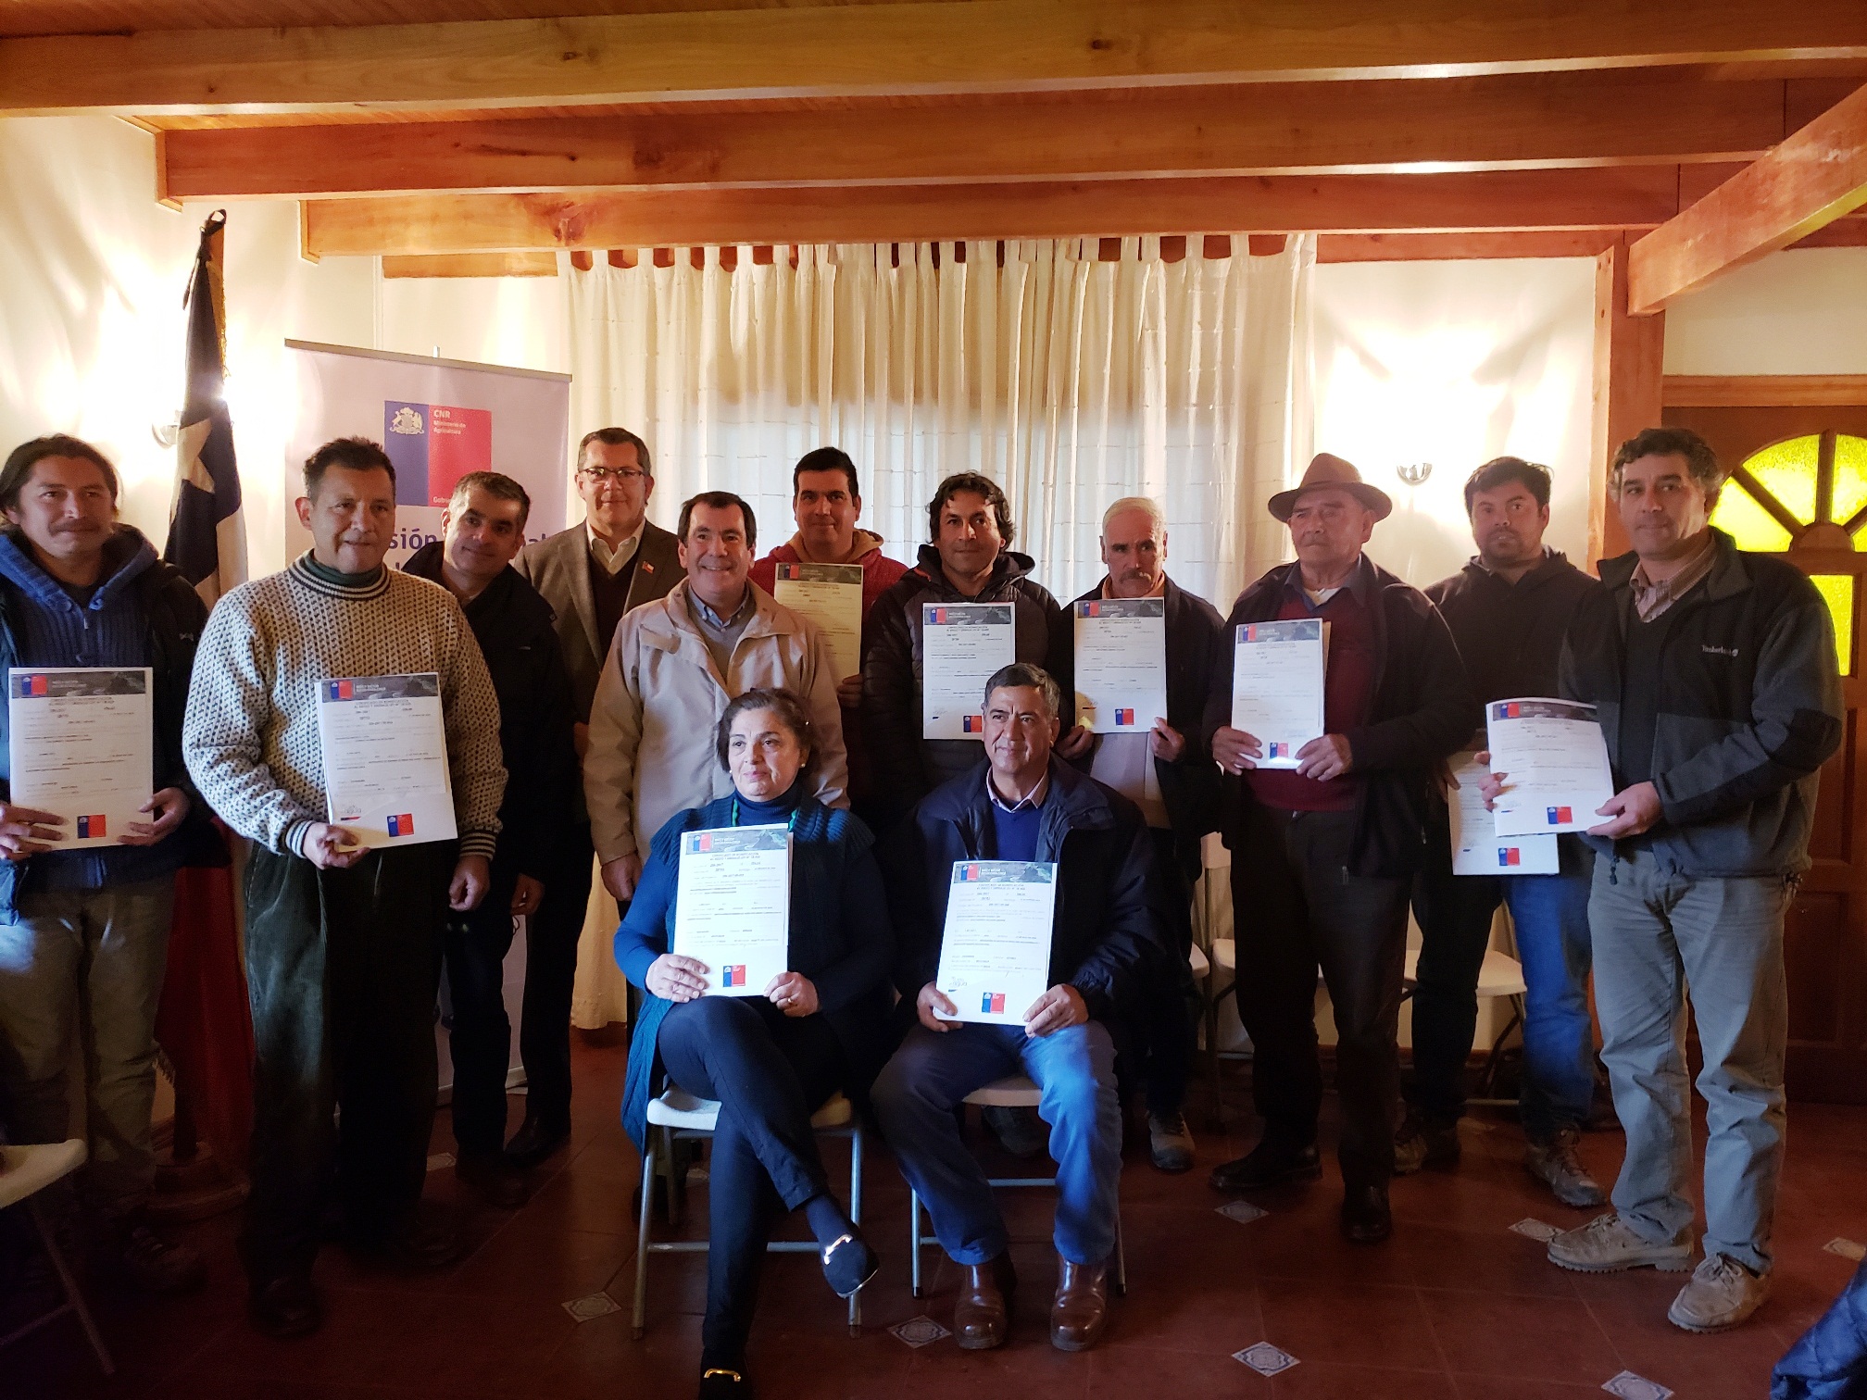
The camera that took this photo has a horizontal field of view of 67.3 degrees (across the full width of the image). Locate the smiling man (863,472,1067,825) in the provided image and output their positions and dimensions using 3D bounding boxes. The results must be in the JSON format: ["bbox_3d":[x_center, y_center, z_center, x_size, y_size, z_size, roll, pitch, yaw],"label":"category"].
[{"bbox_3d":[0.079,0.293,3.616,0.552,1.746,0.442,0,3,1],"label":"smiling man"}]

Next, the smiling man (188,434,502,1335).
[{"bbox_3d":[-1.155,0.346,2.815,0.602,1.726,0.502,-1,4,-24],"label":"smiling man"}]

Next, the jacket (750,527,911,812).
[{"bbox_3d":[-0.271,-0.077,3.695,0.522,0.746,0.371,0,3,-5],"label":"jacket"}]

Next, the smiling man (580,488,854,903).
[{"bbox_3d":[-0.498,0.348,3.237,0.602,1.676,0.422,0,3,-9],"label":"smiling man"}]

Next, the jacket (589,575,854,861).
[{"bbox_3d":[-0.501,0.078,3.222,0.602,0.713,0.361,0,3,-9],"label":"jacket"}]

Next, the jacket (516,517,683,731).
[{"bbox_3d":[-0.817,-0.074,3.514,0.522,0.757,0.331,-1,3,-14],"label":"jacket"}]

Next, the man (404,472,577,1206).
[{"bbox_3d":[-1.075,0.320,3.346,0.542,1.716,0.422,-1,4,-22],"label":"man"}]

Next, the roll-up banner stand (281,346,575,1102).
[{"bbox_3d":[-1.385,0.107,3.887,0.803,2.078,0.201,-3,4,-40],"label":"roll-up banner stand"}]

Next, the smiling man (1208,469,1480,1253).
[{"bbox_3d":[0.907,0.314,3.215,0.592,1.756,0.452,2,4,31],"label":"smiling man"}]

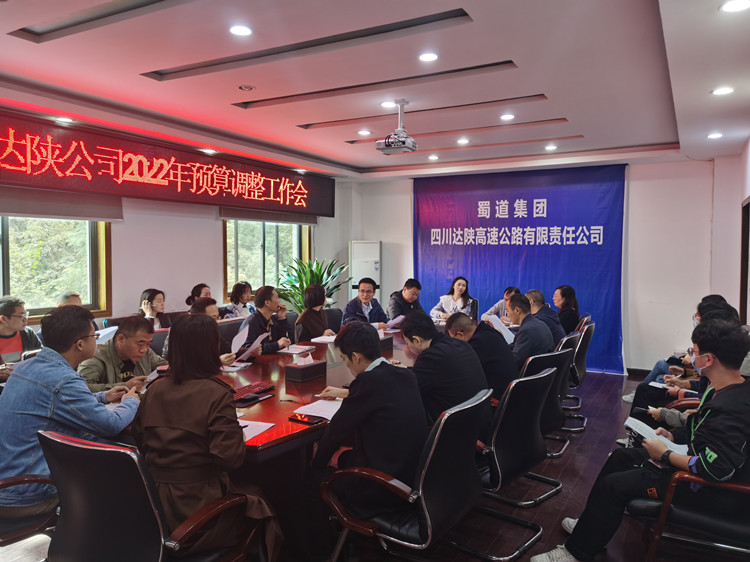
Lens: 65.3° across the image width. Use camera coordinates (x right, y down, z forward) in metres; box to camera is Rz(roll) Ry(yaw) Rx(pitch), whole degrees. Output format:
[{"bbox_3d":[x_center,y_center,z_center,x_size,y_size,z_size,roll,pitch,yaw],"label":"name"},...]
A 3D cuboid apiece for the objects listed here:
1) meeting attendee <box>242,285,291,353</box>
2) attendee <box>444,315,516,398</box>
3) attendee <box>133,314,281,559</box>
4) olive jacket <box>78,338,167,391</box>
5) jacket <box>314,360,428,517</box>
[{"bbox_3d":[-0.966,0.693,5.207,0.780,1.270,0.520,2,3,29],"label":"meeting attendee"},{"bbox_3d":[0.620,0.797,4.089,0.850,1.180,0.550,2,3,29],"label":"attendee"},{"bbox_3d":[-0.654,0.799,2.472,0.520,1.310,0.800,2,3,29],"label":"attendee"},{"bbox_3d":[-1.659,0.648,3.816,0.580,0.540,0.520,-2,3,-41],"label":"olive jacket"},{"bbox_3d":[-0.012,0.726,2.680,0.530,0.630,0.480,2,3,33],"label":"jacket"}]

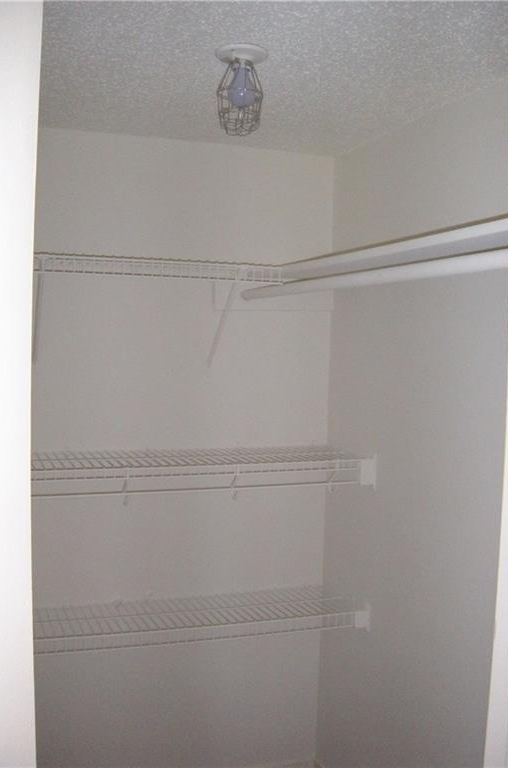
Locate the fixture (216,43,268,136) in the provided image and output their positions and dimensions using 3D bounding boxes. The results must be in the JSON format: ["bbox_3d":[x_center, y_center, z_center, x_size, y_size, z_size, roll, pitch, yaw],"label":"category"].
[{"bbox_3d":[-0.026,-0.602,1.600,0.113,0.162,0.113,1,3,0],"label":"fixture"}]

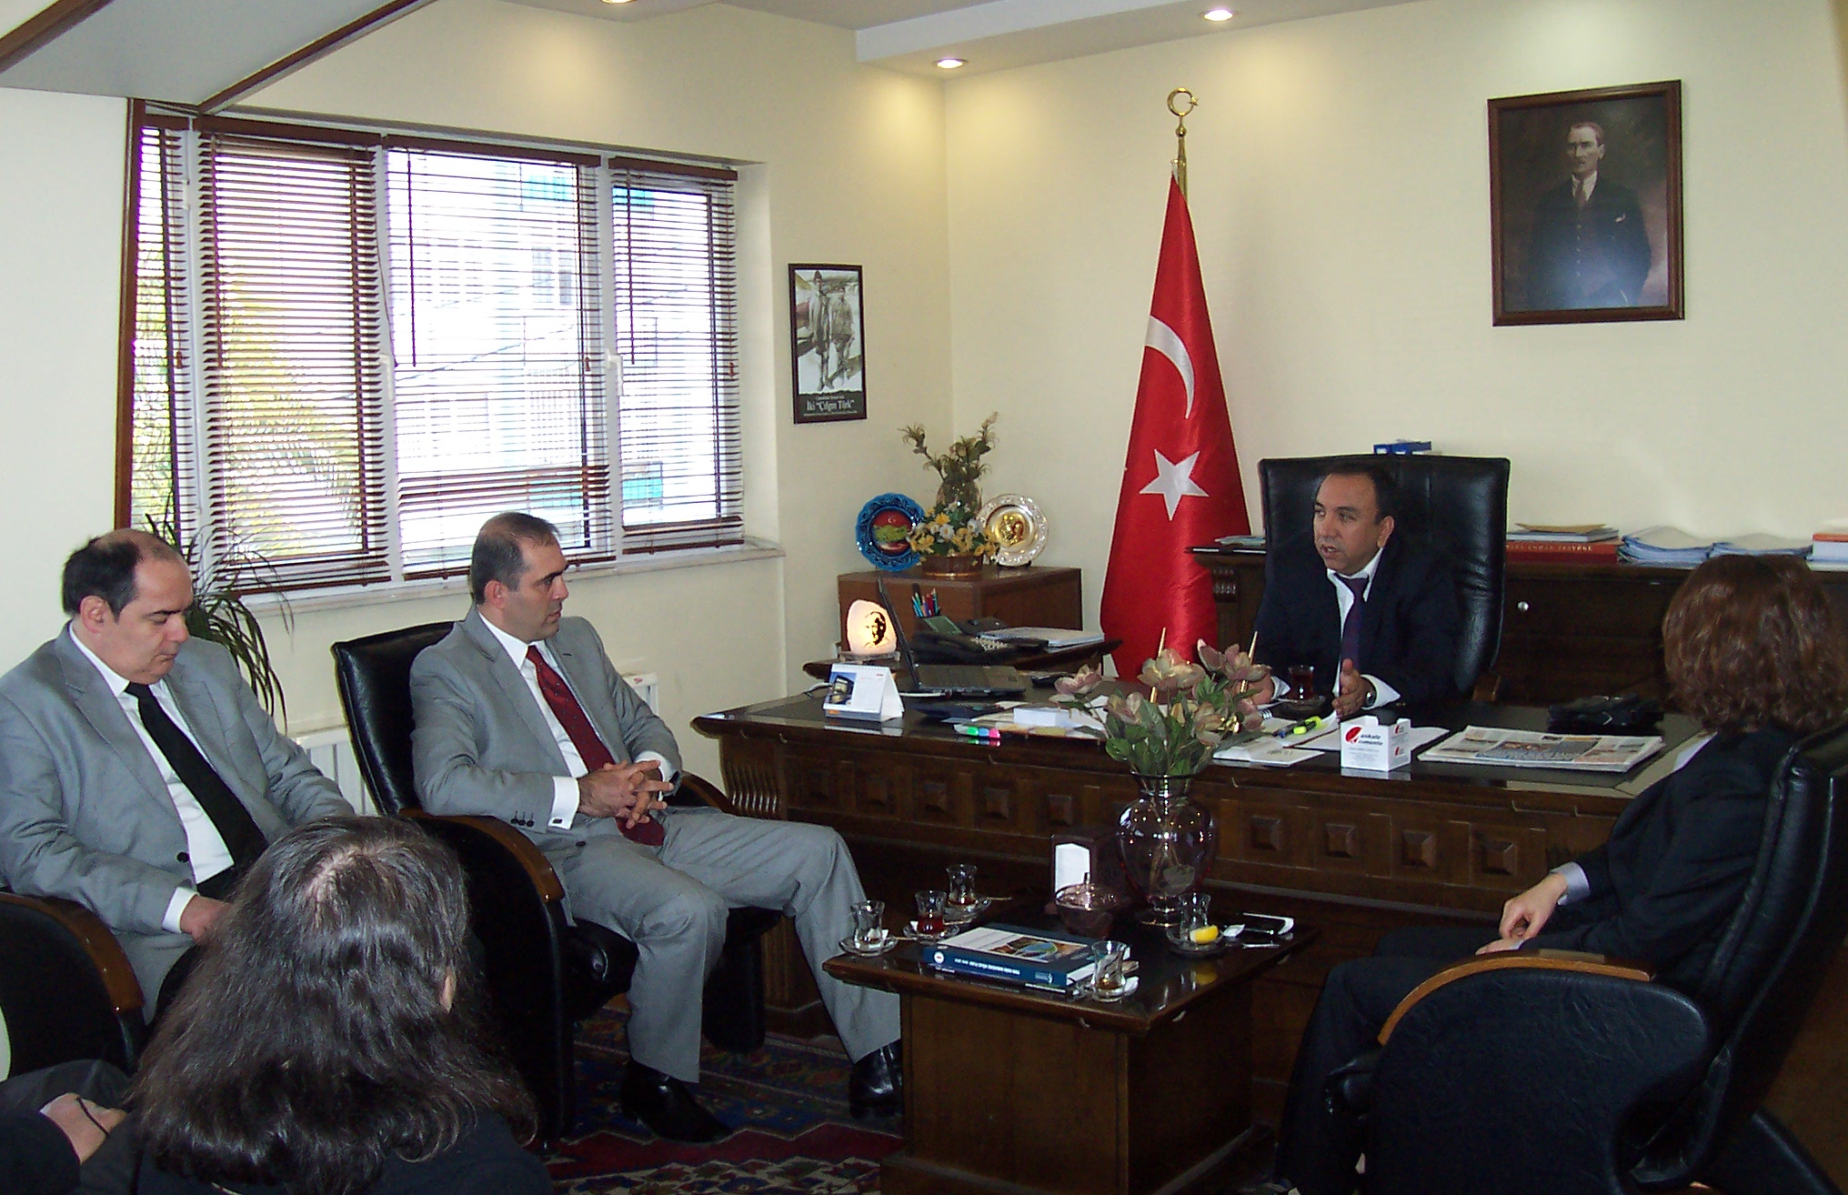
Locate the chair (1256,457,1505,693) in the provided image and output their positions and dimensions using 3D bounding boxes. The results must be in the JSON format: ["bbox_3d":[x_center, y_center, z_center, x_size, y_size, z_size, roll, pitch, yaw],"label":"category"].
[{"bbox_3d":[1.032,0.327,4.844,0.680,1.280,0.720,2,6,33],"label":"chair"}]

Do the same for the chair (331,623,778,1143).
[{"bbox_3d":[-0.795,0.563,4.336,0.770,0.970,0.680,2,6,34],"label":"chair"}]

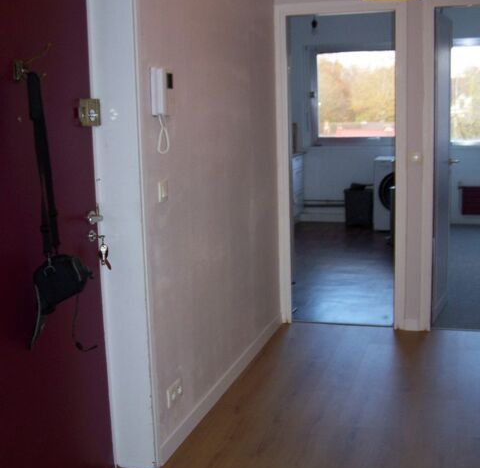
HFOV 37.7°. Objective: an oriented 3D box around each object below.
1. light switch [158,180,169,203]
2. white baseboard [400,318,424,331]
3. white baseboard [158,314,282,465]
[{"bbox_3d":[-0.304,-0.168,2.805,0.014,0.083,0.076,1,9,17],"label":"light switch"},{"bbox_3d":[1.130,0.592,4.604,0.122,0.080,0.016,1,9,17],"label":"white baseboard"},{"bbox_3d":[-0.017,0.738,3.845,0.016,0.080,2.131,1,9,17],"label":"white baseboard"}]

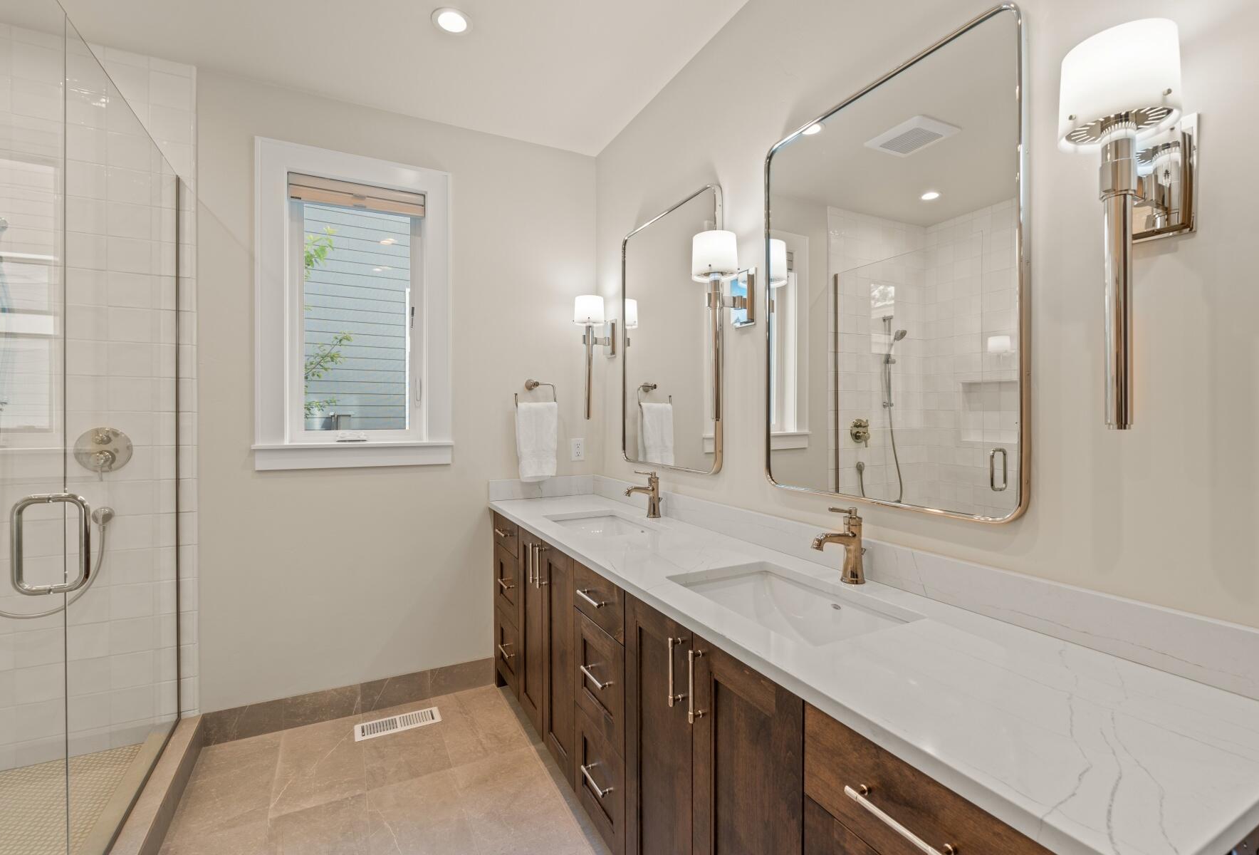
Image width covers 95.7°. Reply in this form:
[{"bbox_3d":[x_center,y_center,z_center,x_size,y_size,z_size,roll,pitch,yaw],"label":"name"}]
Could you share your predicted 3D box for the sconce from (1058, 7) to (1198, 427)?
[{"bbox_3d":[0.786,-0.293,0.901,0.201,0.596,0.154,0,1,-27],"label":"sconce"}]

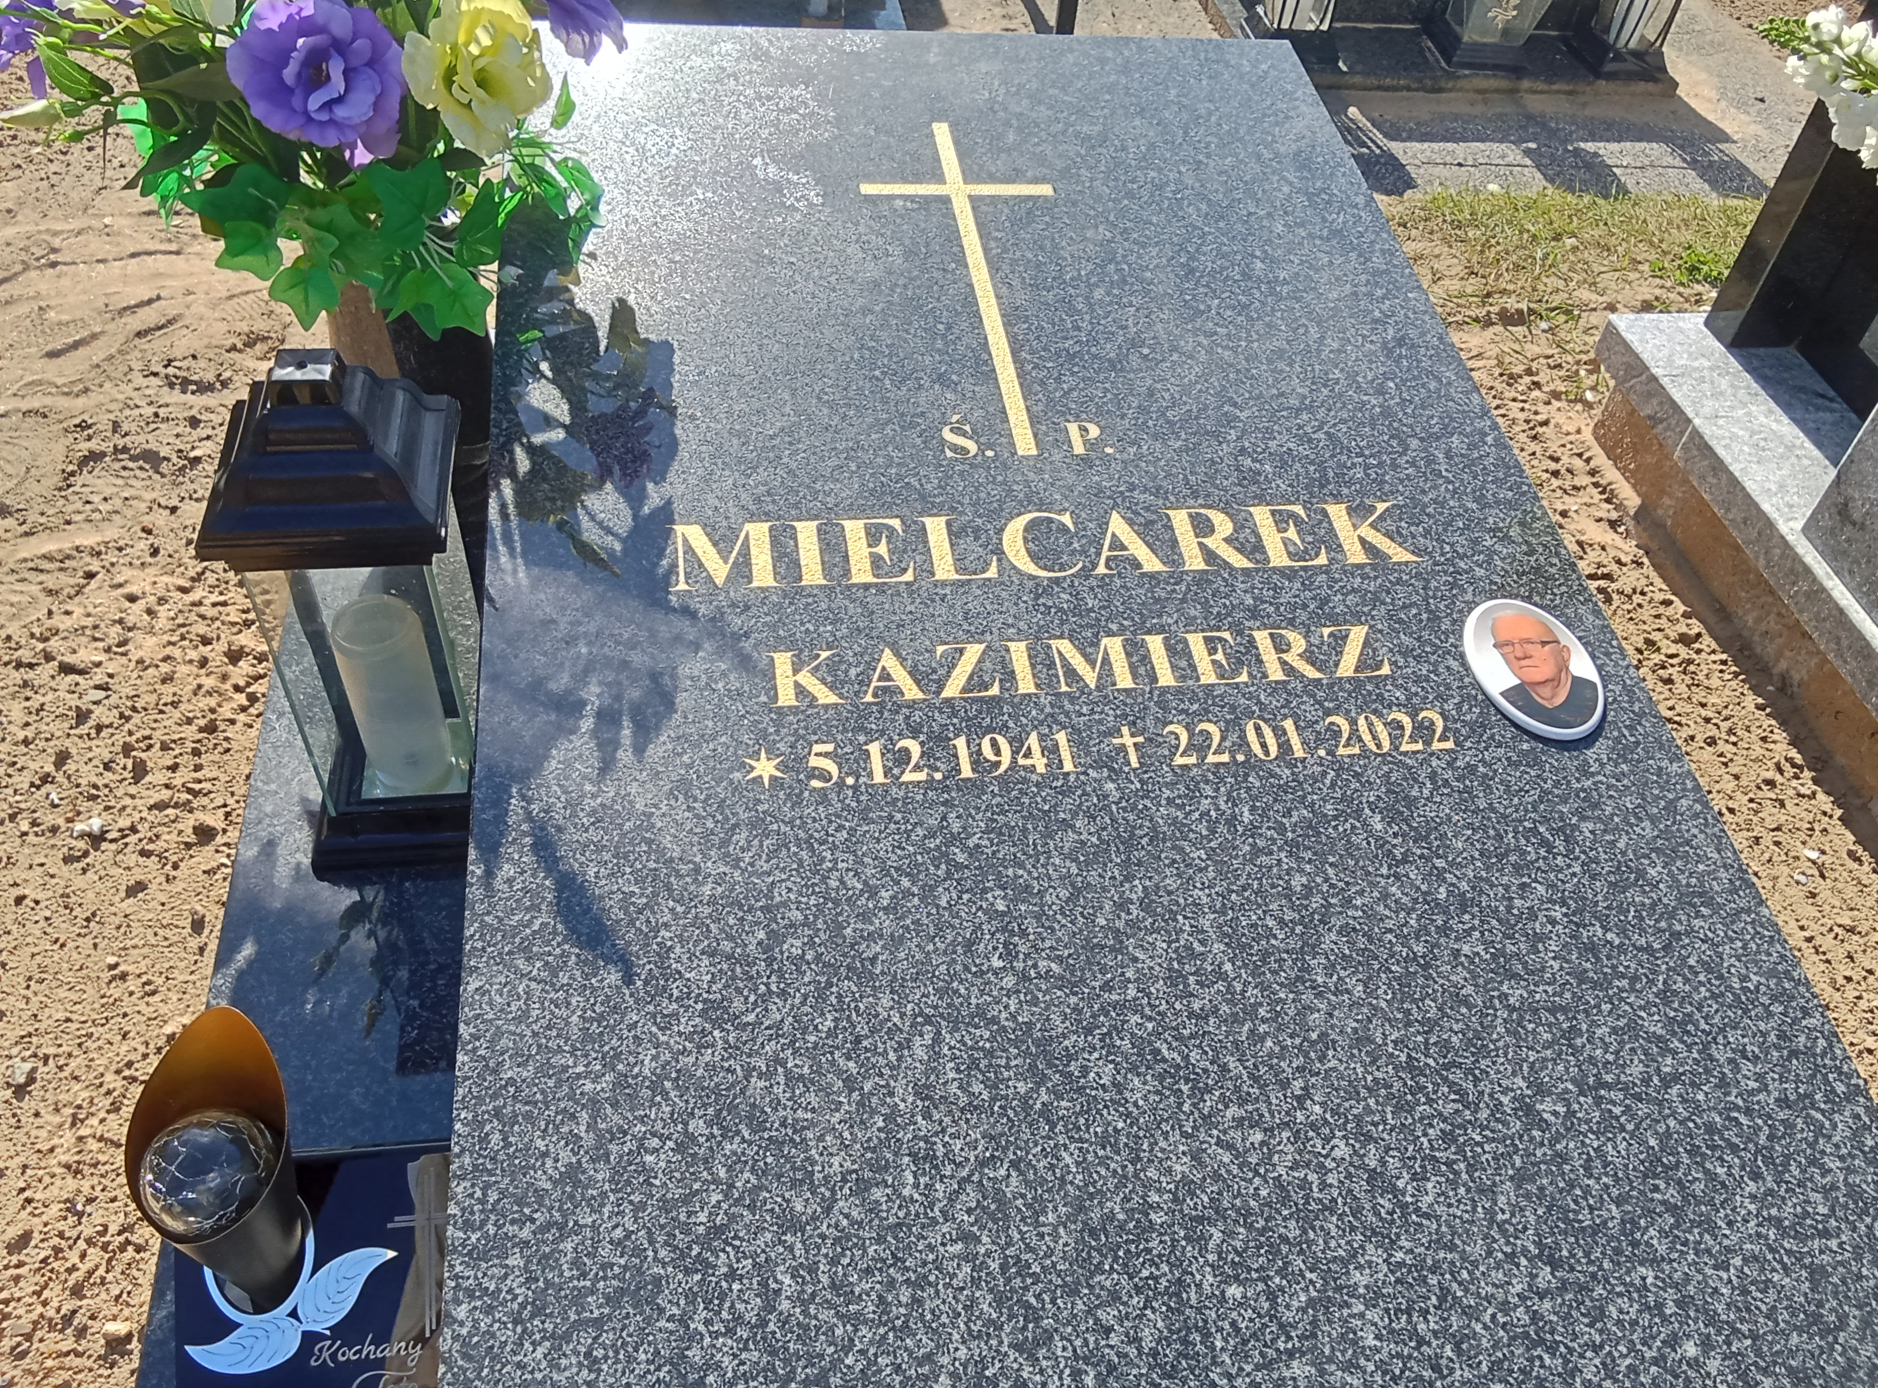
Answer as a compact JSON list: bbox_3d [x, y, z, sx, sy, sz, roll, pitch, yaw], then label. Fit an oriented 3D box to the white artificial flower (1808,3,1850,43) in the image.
[{"bbox_3d":[0.875,-0.660,1.440,0.042,0.040,0.040,28,52,18],"label":"white artificial flower"}]

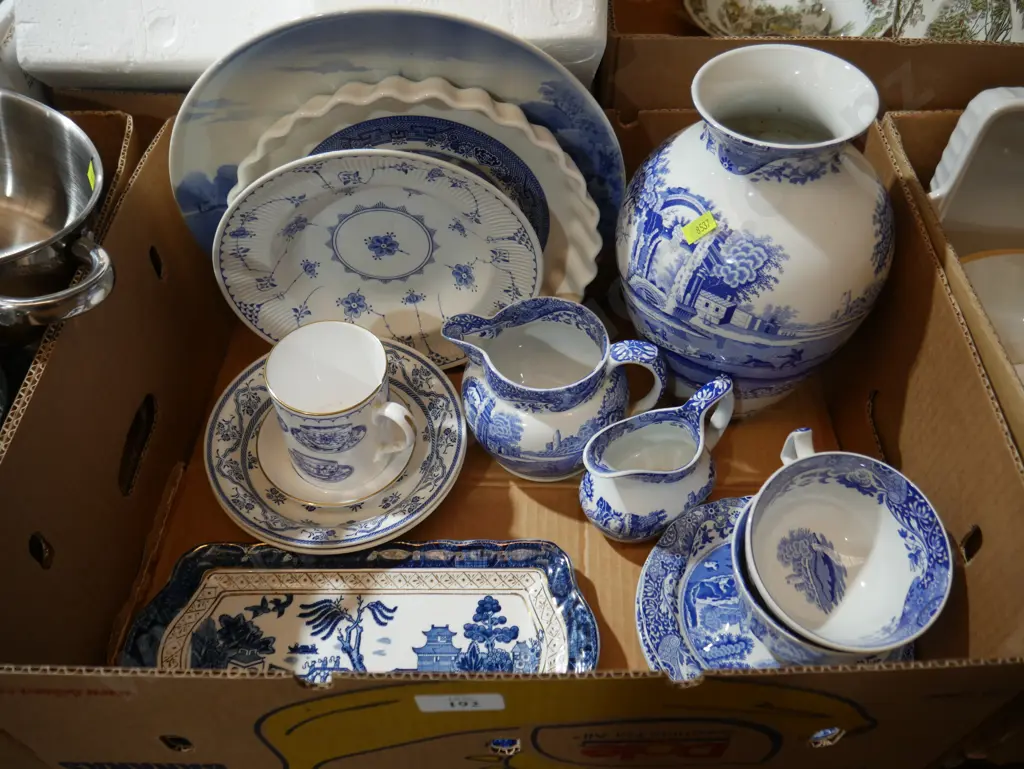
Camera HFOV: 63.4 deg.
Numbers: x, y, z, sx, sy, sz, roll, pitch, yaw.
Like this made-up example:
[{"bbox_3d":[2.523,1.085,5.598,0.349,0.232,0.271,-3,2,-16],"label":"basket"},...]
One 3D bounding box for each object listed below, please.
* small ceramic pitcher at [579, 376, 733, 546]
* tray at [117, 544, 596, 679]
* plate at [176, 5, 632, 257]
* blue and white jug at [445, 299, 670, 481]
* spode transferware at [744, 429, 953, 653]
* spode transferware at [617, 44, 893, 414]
[{"bbox_3d":[0.099,0.051,0.579,0.122,0.086,0.078,-25,57,-18],"label":"small ceramic pitcher"},{"bbox_3d":[-0.093,0.175,0.522,0.298,0.026,0.159,0,53,0],"label":"tray"},{"bbox_3d":[-0.075,-0.130,0.577,0.303,0.303,0.032,0,57,0],"label":"plate"},{"bbox_3d":[0.030,0.007,0.590,0.153,0.119,0.116,4,53,3],"label":"blue and white jug"},{"bbox_3d":[0.190,0.091,0.498,0.109,0.068,0.132,-13,72,4],"label":"spode transferware"},{"bbox_3d":[0.169,-0.093,0.586,0.187,0.246,0.187,-2,52,2],"label":"spode transferware"}]

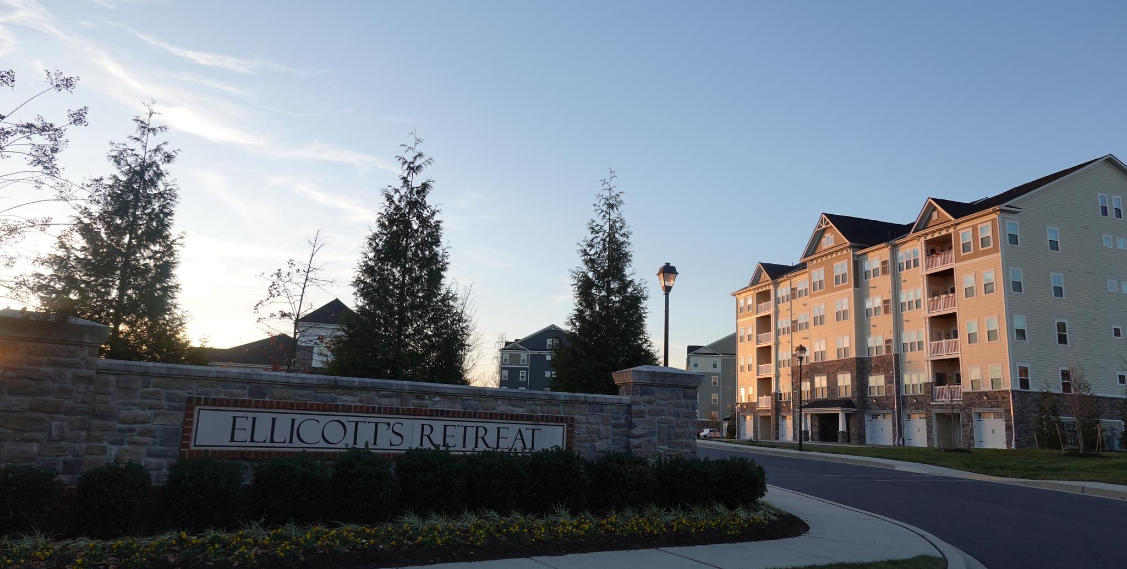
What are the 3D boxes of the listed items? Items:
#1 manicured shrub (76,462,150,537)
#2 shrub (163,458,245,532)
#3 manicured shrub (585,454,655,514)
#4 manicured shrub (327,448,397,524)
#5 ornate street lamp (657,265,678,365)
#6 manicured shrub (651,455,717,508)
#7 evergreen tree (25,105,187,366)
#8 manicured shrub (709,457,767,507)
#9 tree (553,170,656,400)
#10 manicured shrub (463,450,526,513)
[{"bbox_3d":[-4.299,2.046,7.169,0.606,0.678,0.606,9,-13,-32],"label":"manicured shrub"},{"bbox_3d":[-3.629,2.120,7.605,0.730,0.690,0.730,9,-13,-32],"label":"shrub"},{"bbox_3d":[0.784,2.689,10.163,0.938,0.785,0.850,9,-13,-32],"label":"manicured shrub"},{"bbox_3d":[-2.257,2.259,8.440,0.752,0.821,0.752,9,-13,-32],"label":"manicured shrub"},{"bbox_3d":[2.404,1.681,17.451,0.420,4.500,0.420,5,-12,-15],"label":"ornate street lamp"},{"bbox_3d":[1.716,2.819,10.669,0.888,0.719,0.850,2,-11,0],"label":"manicured shrub"},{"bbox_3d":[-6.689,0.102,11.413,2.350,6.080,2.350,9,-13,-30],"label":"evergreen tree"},{"bbox_3d":[2.582,2.945,11.143,0.852,0.728,0.850,2,-11,0],"label":"manicured shrub"},{"bbox_3d":[0.943,0.797,15.926,2.400,6.700,2.400,2,-11,0],"label":"tree"},{"bbox_3d":[-0.911,2.623,9.891,0.830,0.870,0.820,2,-11,0],"label":"manicured shrub"}]

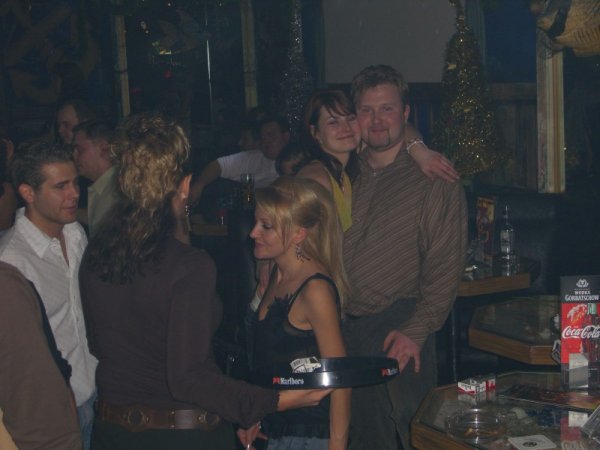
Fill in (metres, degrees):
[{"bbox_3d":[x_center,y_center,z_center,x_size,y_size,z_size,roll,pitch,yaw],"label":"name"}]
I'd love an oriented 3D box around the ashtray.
[{"bbox_3d":[0.433,0.496,2.900,0.150,0.042,0.150,-2,9,0],"label":"ashtray"}]

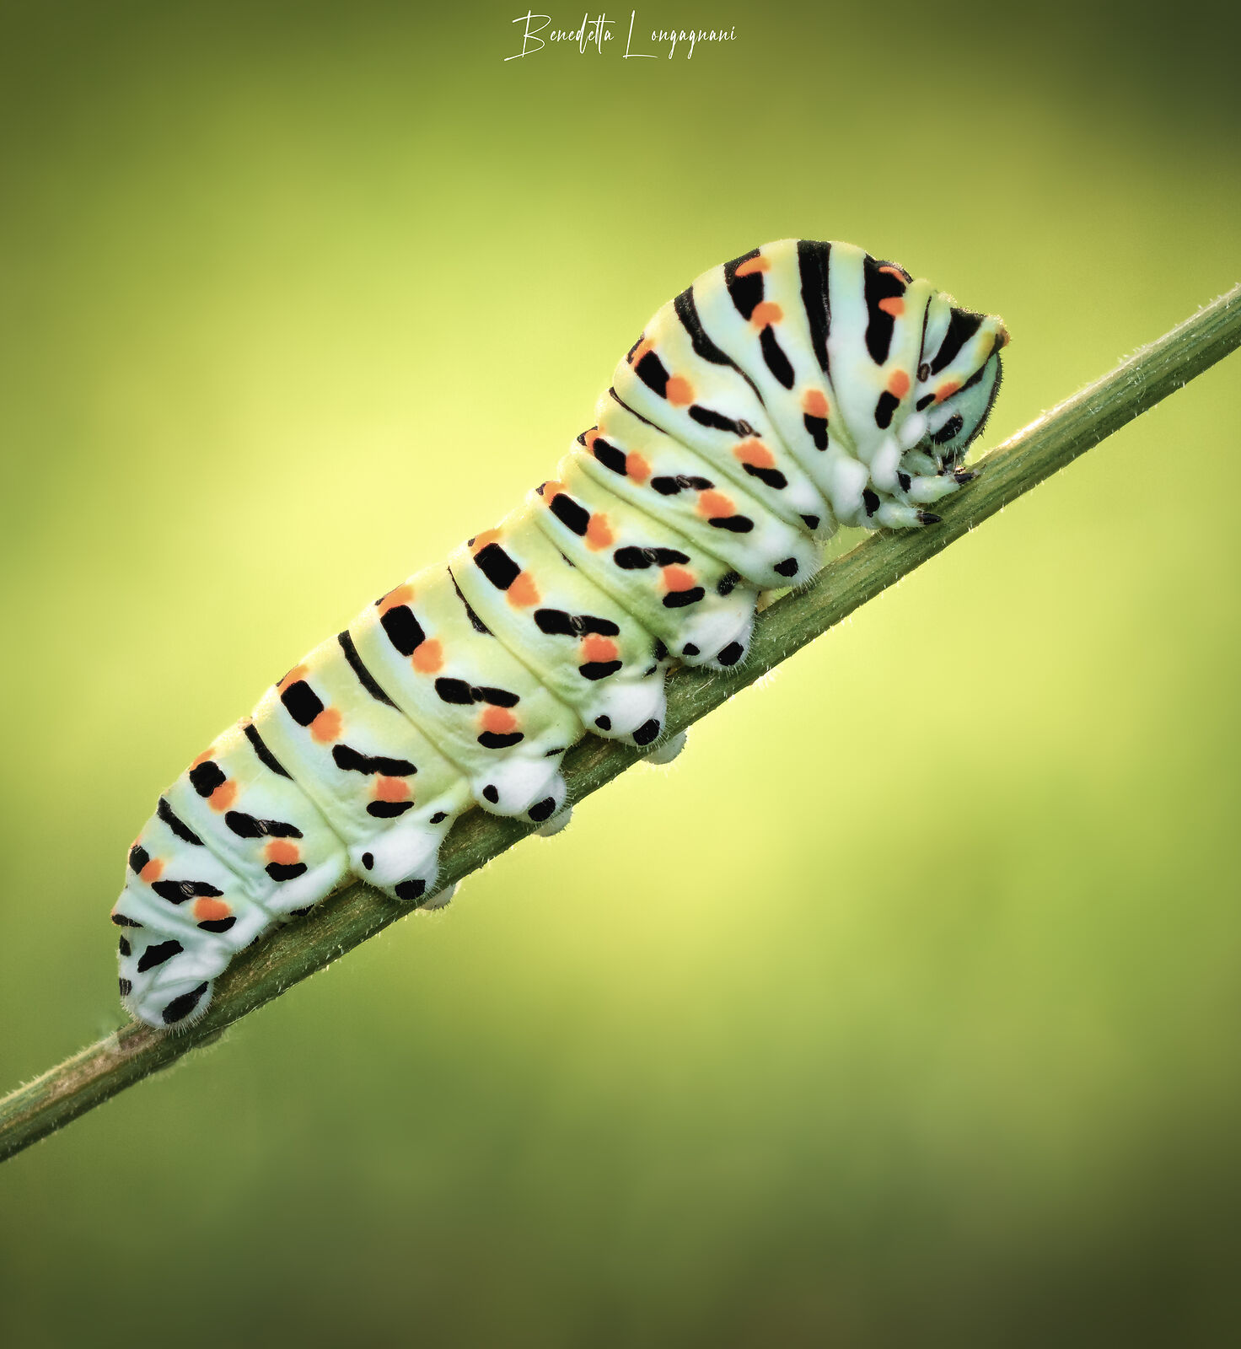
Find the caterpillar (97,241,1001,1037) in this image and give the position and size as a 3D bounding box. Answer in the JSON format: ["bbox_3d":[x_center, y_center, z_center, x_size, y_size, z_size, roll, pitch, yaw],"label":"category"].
[{"bbox_3d":[-0.003,-0.002,0.328,0.040,0.013,0.009,-33,0,0],"label":"caterpillar"}]

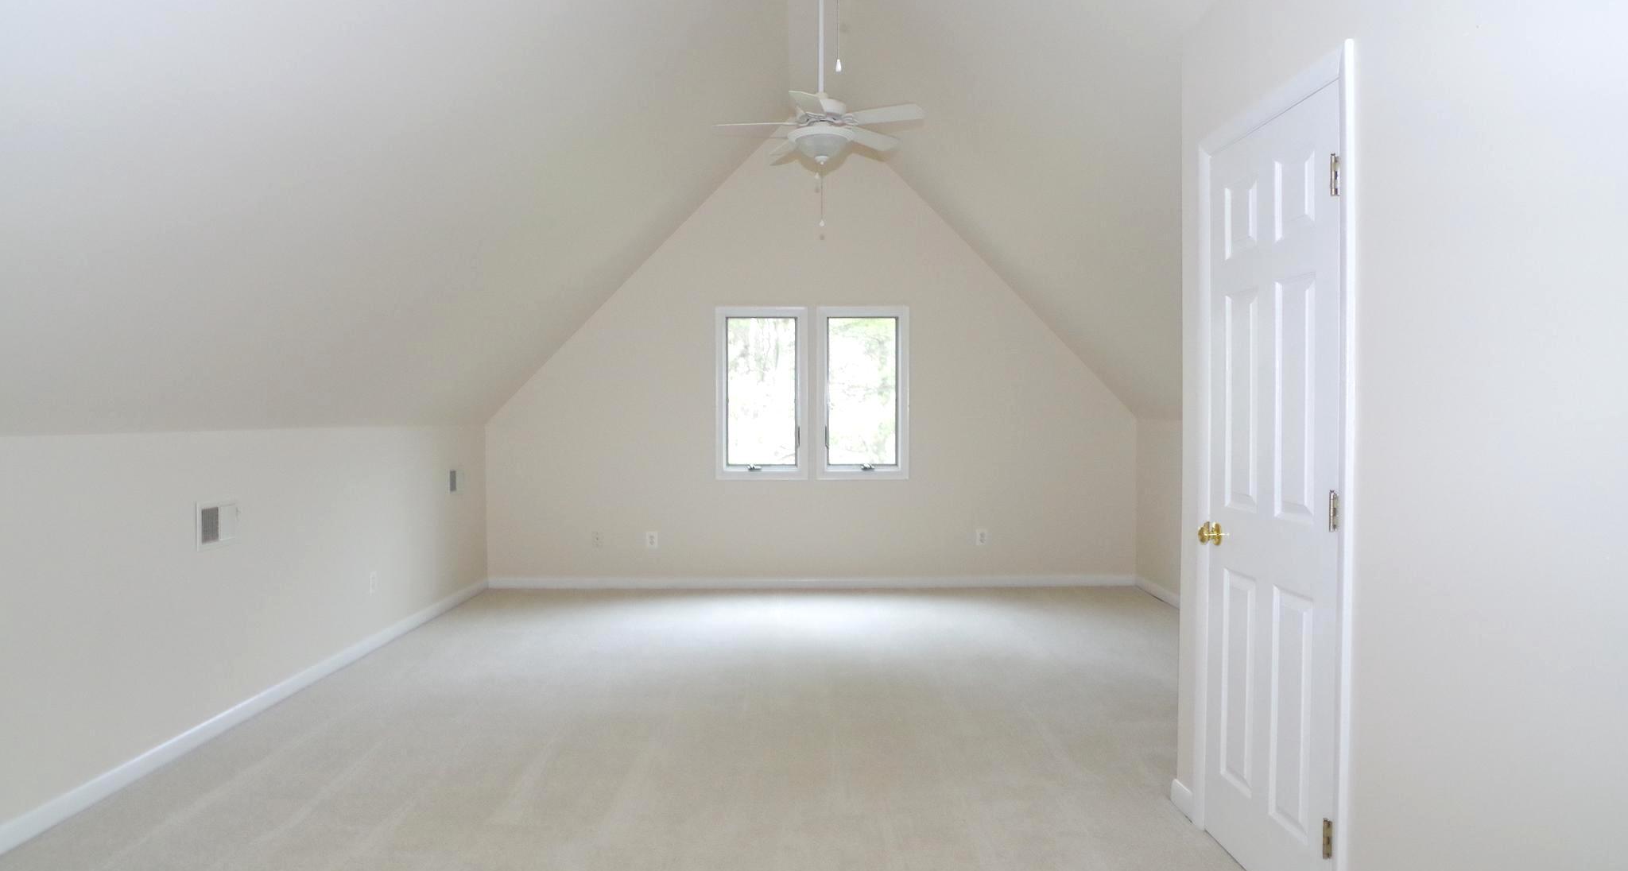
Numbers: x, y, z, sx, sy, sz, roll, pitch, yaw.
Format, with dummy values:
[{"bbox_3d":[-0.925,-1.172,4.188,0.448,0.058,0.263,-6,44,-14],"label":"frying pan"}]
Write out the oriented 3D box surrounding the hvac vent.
[{"bbox_3d":[-2.381,0.356,3.786,0.020,0.183,0.280,0,1,-1],"label":"hvac vent"}]

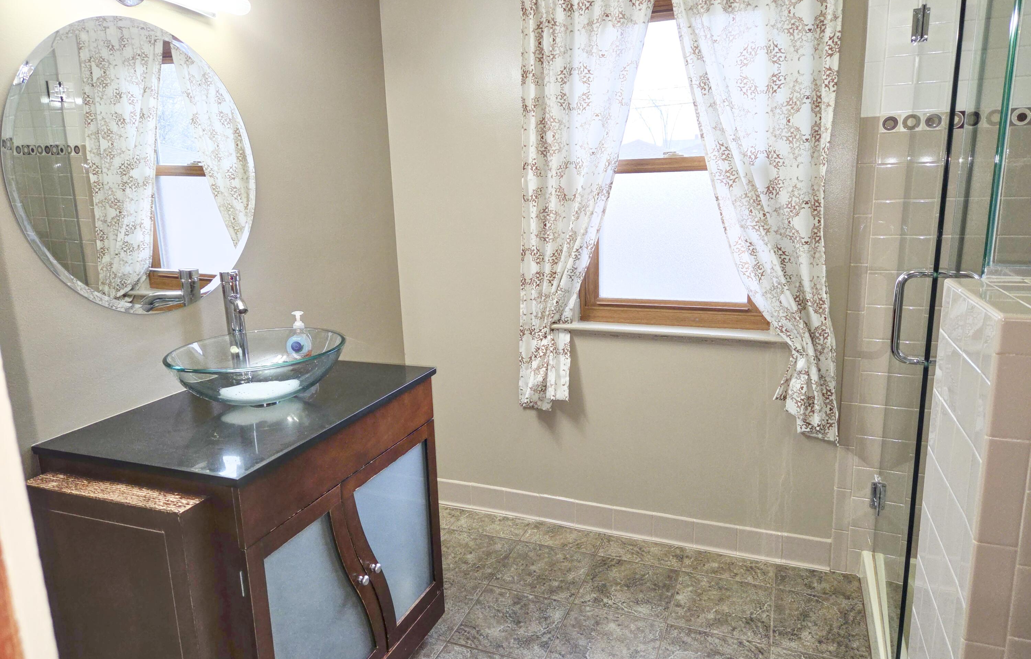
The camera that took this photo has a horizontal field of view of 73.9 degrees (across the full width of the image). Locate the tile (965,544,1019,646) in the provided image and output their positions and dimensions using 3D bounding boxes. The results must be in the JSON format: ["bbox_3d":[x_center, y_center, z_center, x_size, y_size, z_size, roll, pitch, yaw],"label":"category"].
[{"bbox_3d":[0.658,0.367,0.954,0.051,0.152,0.009,3,14,21],"label":"tile"}]

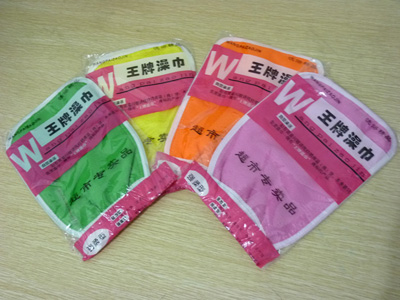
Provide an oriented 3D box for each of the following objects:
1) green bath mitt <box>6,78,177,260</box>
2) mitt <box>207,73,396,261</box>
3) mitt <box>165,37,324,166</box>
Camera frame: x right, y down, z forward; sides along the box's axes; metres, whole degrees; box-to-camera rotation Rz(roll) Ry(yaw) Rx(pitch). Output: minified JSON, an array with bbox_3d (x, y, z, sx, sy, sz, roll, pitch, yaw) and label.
[{"bbox_3d":[-0.144,0.010,0.642,0.148,0.016,0.217,-42,66,-6],"label":"green bath mitt"},{"bbox_3d":[0.113,0.002,0.589,0.190,0.014,0.149,-41,66,-6],"label":"mitt"},{"bbox_3d":[0.056,-0.051,0.624,0.148,0.014,0.186,19,74,18],"label":"mitt"}]

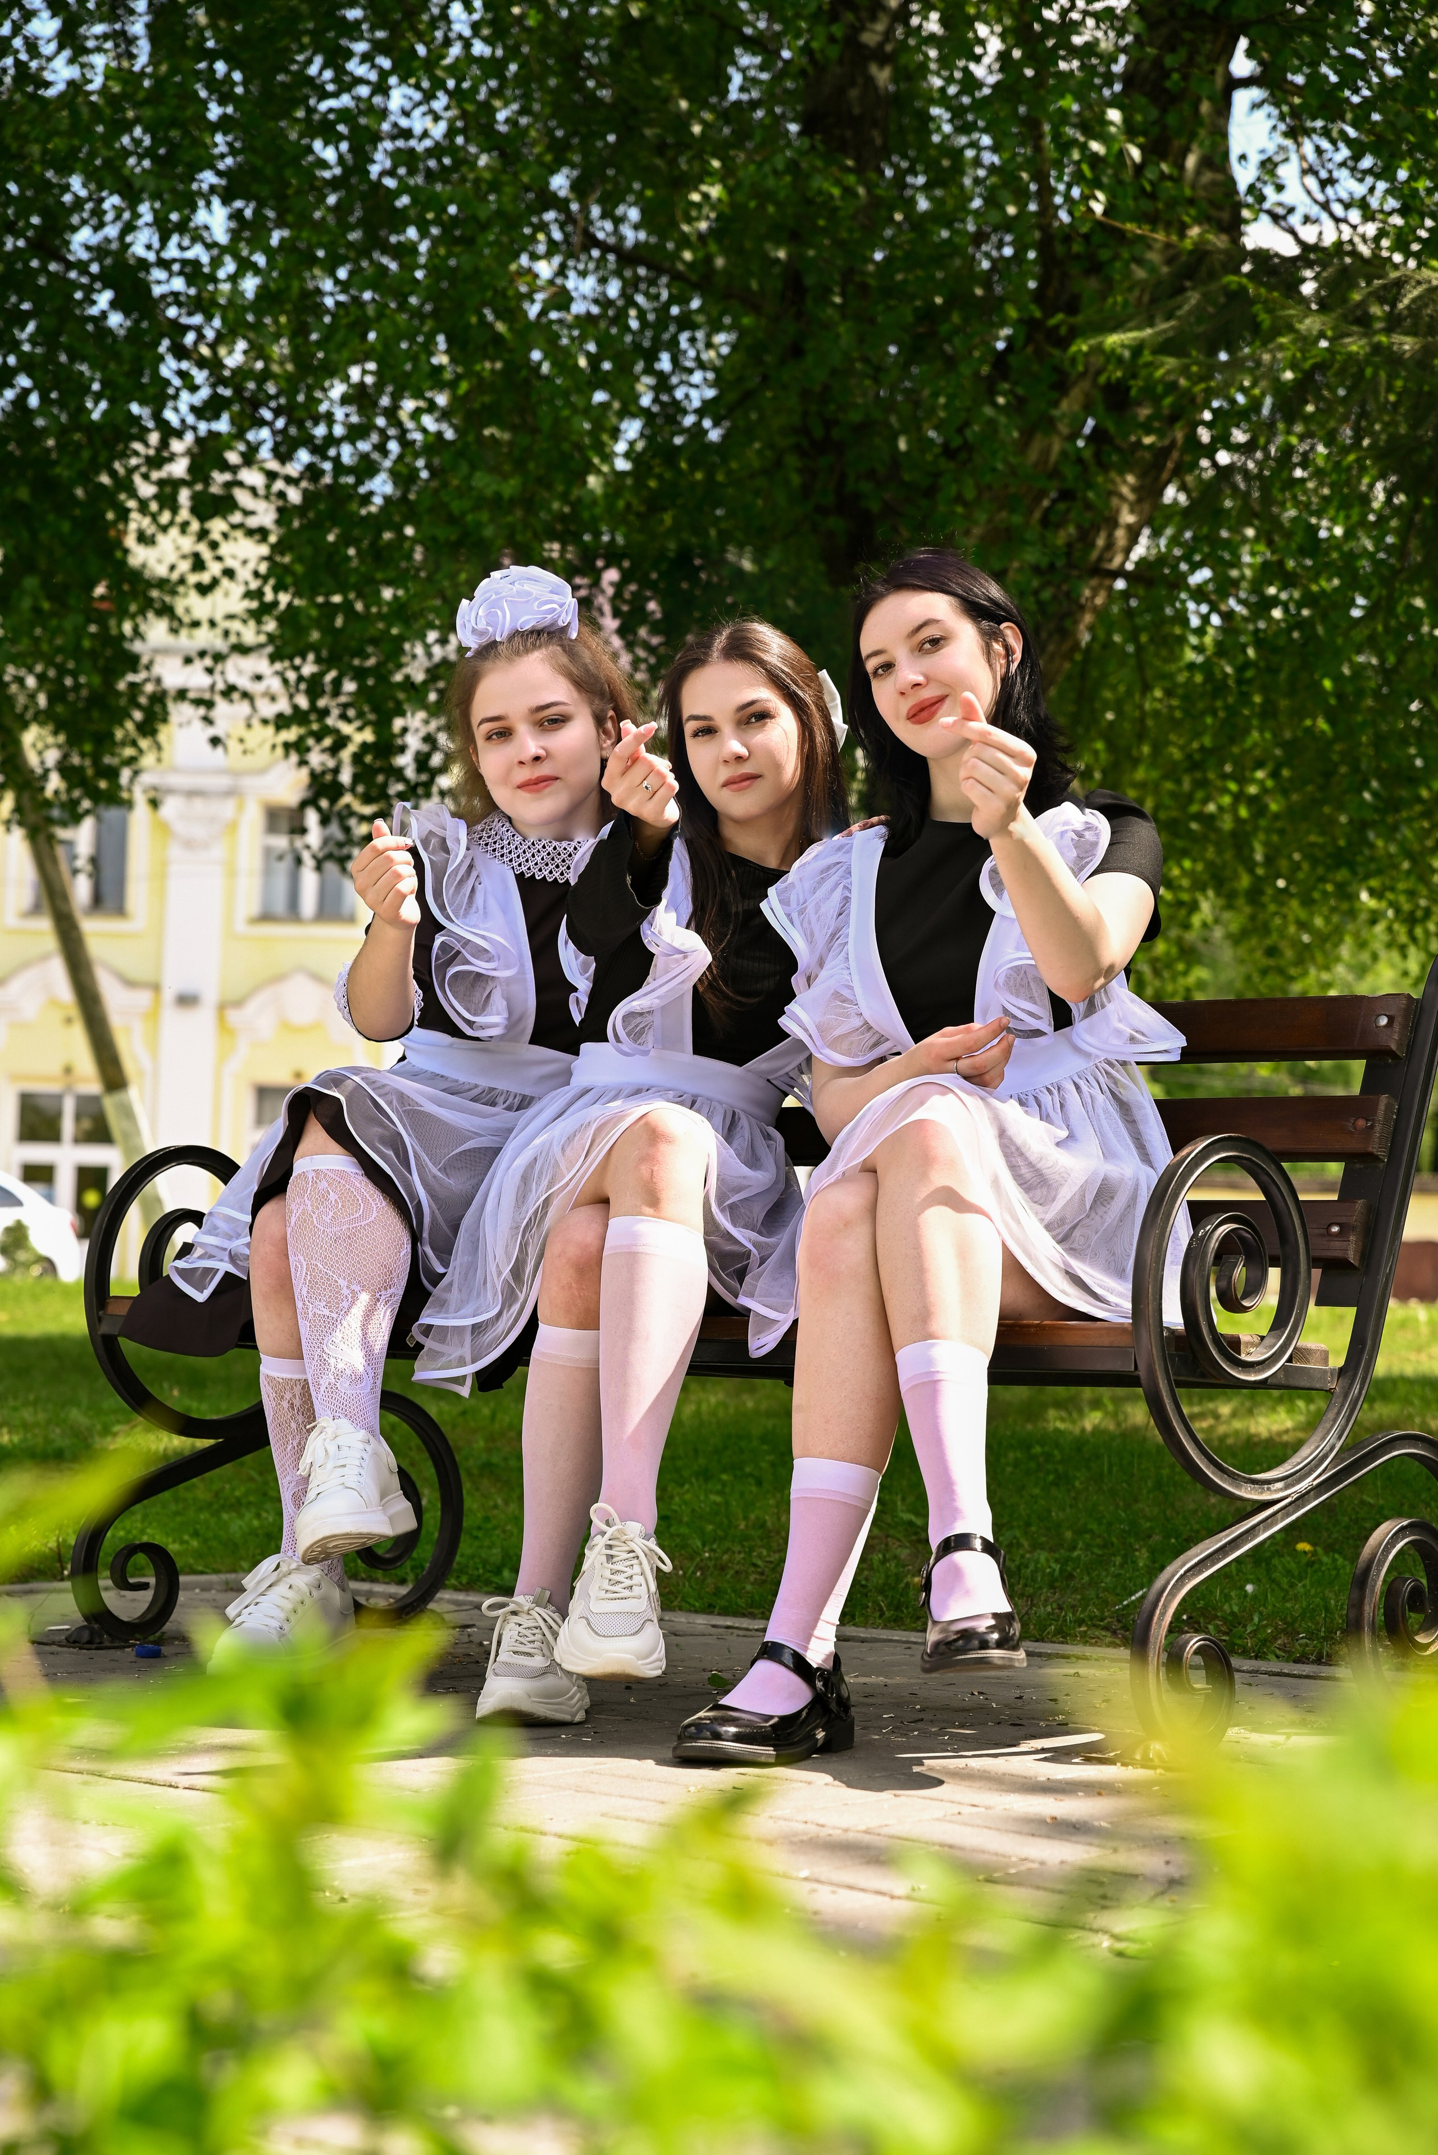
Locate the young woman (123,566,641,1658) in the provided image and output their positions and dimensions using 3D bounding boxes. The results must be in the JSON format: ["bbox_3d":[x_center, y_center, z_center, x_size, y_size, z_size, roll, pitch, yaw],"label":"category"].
[{"bbox_3d":[-0.405,0.040,5.100,0.590,1.310,0.670,-1,-2,22],"label":"young woman"}]

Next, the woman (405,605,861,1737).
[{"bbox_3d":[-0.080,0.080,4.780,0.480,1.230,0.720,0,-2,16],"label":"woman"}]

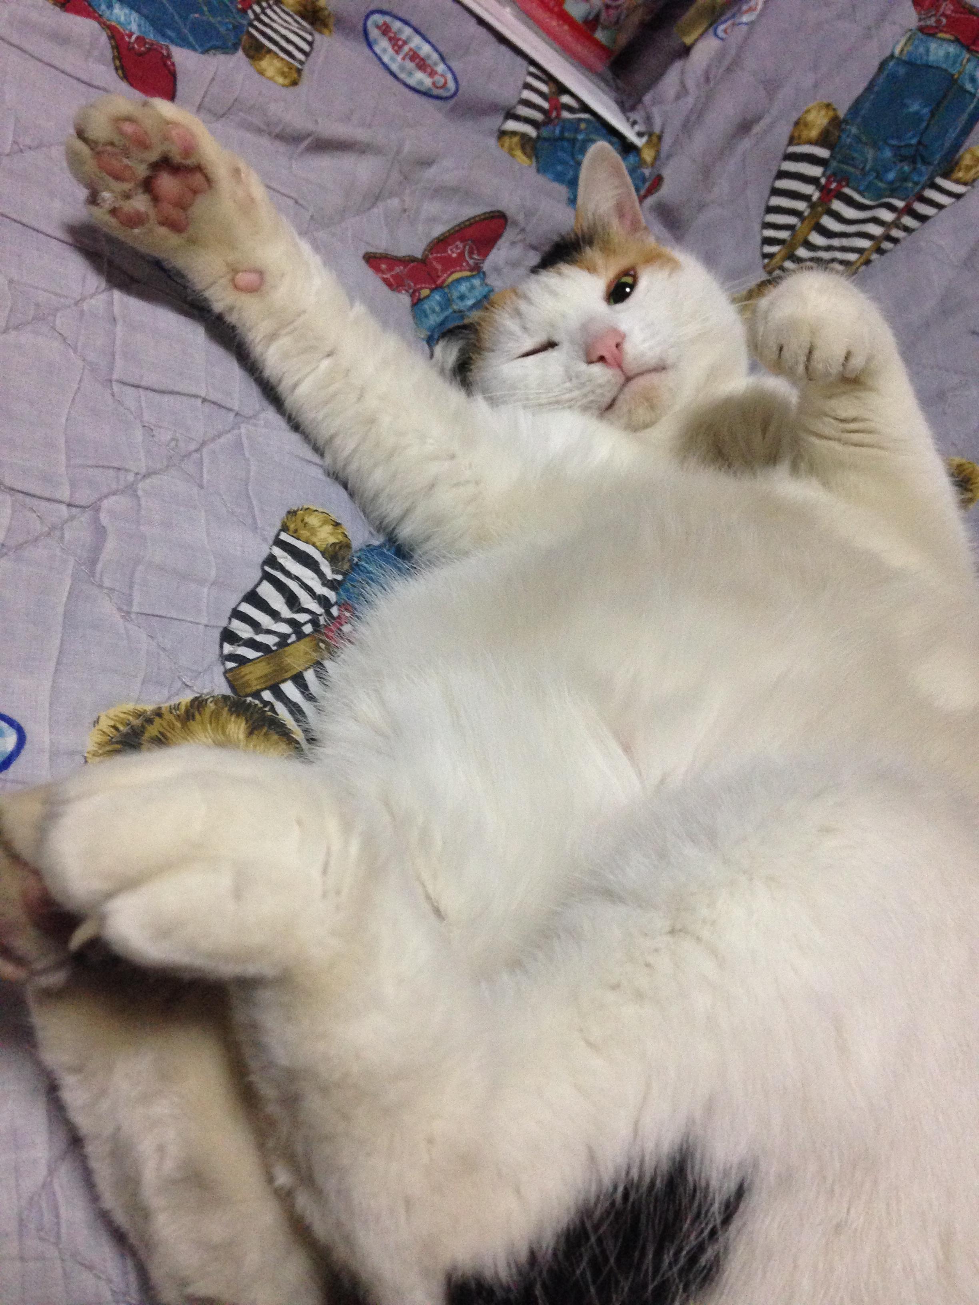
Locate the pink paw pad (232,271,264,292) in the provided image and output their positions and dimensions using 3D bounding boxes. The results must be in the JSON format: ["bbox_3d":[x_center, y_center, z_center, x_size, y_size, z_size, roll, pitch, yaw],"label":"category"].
[{"bbox_3d":[-0.081,-0.124,0.415,0.011,0.007,0.005,-9,10,-6],"label":"pink paw pad"}]

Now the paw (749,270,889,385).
[{"bbox_3d":[0.123,-0.122,0.465,0.046,0.034,0.046,10,38,3],"label":"paw"}]

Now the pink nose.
[{"bbox_3d":[0.044,-0.115,0.470,0.017,0.010,0.013,-39,76,13],"label":"pink nose"}]

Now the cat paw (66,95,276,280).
[{"bbox_3d":[-0.109,-0.157,0.425,0.077,0.036,0.049,38,82,9],"label":"cat paw"}]

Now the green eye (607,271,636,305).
[{"bbox_3d":[0.051,-0.142,0.485,0.015,0.009,0.011,-41,85,5],"label":"green eye"}]

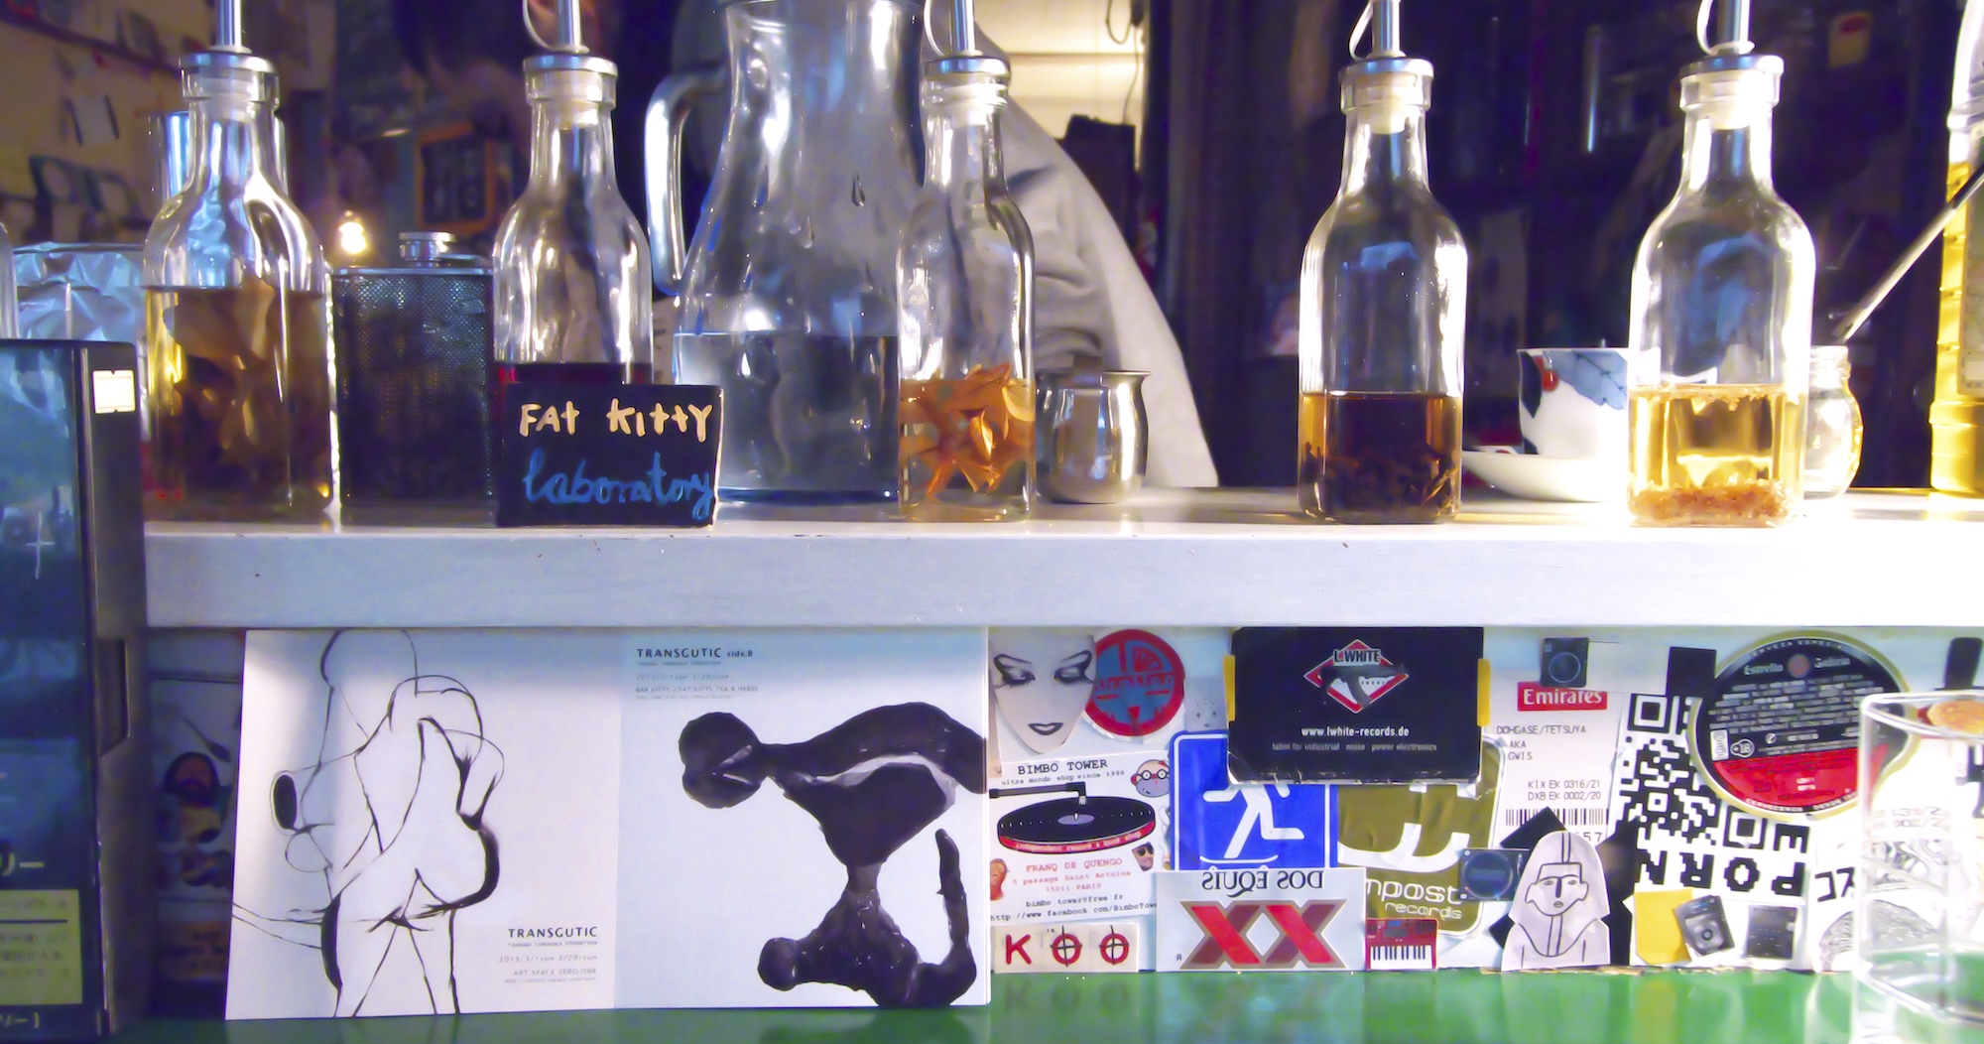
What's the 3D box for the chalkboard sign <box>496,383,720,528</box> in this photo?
[{"bbox_3d":[-0.134,-0.023,0.564,0.075,0.052,0.006,0,-11,0],"label":"chalkboard sign"}]

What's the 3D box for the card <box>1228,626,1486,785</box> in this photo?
[{"bbox_3d":[0.127,0.064,0.562,0.088,0.055,0.002,0,5,0],"label":"card"}]

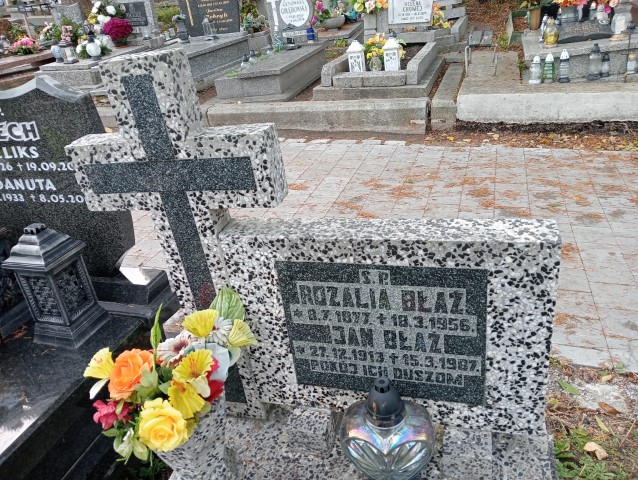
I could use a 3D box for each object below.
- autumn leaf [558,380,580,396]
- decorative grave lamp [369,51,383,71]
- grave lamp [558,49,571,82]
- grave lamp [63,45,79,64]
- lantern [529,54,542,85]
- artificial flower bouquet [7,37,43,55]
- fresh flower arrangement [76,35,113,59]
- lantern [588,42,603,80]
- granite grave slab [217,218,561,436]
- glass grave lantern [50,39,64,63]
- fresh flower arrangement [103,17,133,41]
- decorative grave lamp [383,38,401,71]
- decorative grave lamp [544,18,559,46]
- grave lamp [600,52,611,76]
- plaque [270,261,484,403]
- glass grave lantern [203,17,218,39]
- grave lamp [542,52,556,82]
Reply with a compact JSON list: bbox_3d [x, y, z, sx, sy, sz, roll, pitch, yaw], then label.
[{"bbox_3d":[0.808,0.471,1.664,0.030,0.012,0.078,-19,28,-24],"label":"autumn leaf"},{"bbox_3d":[0.559,-1.764,5.077,0.120,0.200,0.120,2,27,18],"label":"decorative grave lamp"},{"bbox_3d":[2.277,-1.623,4.786,0.098,0.295,0.098,2,27,18],"label":"grave lamp"},{"bbox_3d":[-3.173,-2.399,6.596,0.135,0.250,0.135,2,27,18],"label":"grave lamp"},{"bbox_3d":[2.012,-1.584,4.800,0.120,0.265,0.120,2,29,18],"label":"lantern"},{"bbox_3d":[-4.390,-2.899,7.700,0.500,0.260,0.400,2,29,18],"label":"artificial flower bouquet"},{"bbox_3d":[-2.933,-2.511,6.720,0.400,0.240,0.280,2,27,18],"label":"fresh flower arrangement"},{"bbox_3d":[2.542,-1.645,4.751,0.112,0.320,0.112,2,27,18],"label":"lantern"},{"bbox_3d":[0.160,0.204,1.239,0.730,0.519,0.089,1,29,18],"label":"granite grave slab"},{"bbox_3d":[-3.363,-2.440,6.639,0.125,0.280,0.125,2,27,18],"label":"glass grave lantern"},{"bbox_3d":[-2.879,-3.008,7.400,0.360,0.330,0.360,2,27,18],"label":"fresh flower arrangement"},{"bbox_3d":[0.716,-1.820,5.050,0.142,0.325,0.142,2,27,18],"label":"decorative grave lamp"},{"bbox_3d":[2.308,-2.079,5.150,0.145,0.285,0.145,2,29,18],"label":"decorative grave lamp"},{"bbox_3d":[2.690,-1.648,4.850,0.090,0.215,0.090,2,29,18],"label":"grave lamp"},{"bbox_3d":[0.134,0.195,1.101,0.426,0.334,0.020,1,27,19],"label":"plaque"},{"bbox_3d":[-1.575,-3.071,7.500,0.200,0.330,0.200,2,29,18],"label":"glass grave lantern"},{"bbox_3d":[2.142,-1.603,4.800,0.115,0.265,0.115,2,29,18],"label":"grave lamp"}]

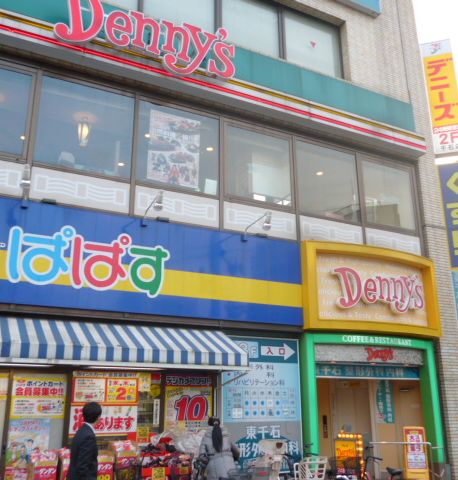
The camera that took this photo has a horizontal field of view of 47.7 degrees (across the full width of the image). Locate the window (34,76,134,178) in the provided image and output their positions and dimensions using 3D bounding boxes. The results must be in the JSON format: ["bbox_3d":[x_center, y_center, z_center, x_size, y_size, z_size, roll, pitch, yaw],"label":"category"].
[{"bbox_3d":[-2.683,-2.094,9.772,1.790,1.780,0.100,8,-19,-24],"label":"window"}]

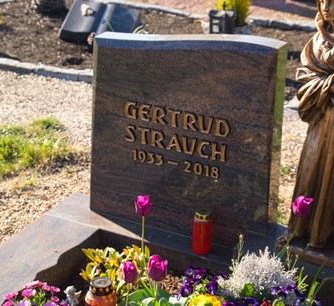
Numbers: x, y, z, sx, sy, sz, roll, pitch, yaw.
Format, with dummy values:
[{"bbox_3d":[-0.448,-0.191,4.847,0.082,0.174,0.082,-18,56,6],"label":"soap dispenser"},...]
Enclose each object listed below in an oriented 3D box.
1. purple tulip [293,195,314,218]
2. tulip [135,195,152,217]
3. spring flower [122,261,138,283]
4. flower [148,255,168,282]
[{"bbox_3d":[0.394,0.156,2.220,0.056,0.062,0.054,14,21,0],"label":"purple tulip"},{"bbox_3d":[-0.071,0.158,2.300,0.049,0.060,0.049,2,22,0],"label":"tulip"},{"bbox_3d":[-0.100,0.322,2.070,0.043,0.058,0.043,2,22,0],"label":"spring flower"},{"bbox_3d":[-0.024,0.307,2.040,0.050,0.068,0.050,2,22,0],"label":"flower"}]

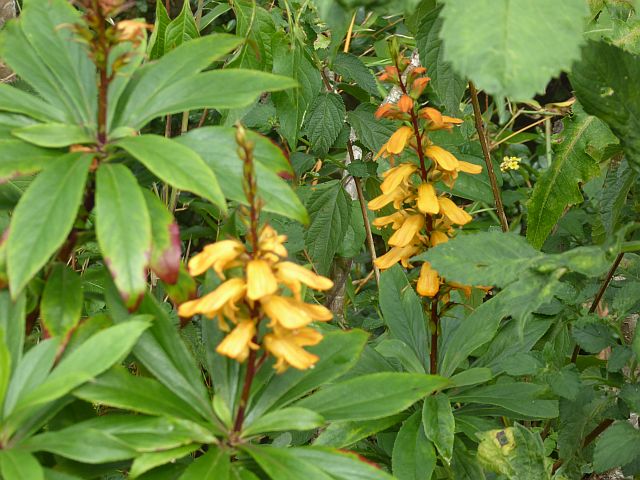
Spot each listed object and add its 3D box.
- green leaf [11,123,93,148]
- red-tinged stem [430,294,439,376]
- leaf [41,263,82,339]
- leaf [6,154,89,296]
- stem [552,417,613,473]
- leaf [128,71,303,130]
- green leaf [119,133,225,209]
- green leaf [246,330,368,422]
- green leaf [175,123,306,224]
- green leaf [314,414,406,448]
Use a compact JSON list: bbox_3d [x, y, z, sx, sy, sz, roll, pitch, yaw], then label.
[{"bbox_3d":[-0.170,-0.066,1.585,0.059,0.015,0.019,7,30,-31],"label":"green leaf"},{"bbox_3d":[0.080,0.066,1.750,0.005,0.060,0.005,-1,19,0],"label":"red-tinged stem"},{"bbox_3d":[-0.147,0.034,1.420,0.024,0.009,0.044,0,63,0],"label":"leaf"},{"bbox_3d":[-0.170,-0.010,1.580,0.033,0.020,0.109,16,66,25],"label":"leaf"},{"bbox_3d":[0.196,0.153,1.855,0.058,0.006,0.006,-39,0,-10],"label":"stem"},{"bbox_3d":[-0.057,-0.073,1.330,0.094,0.012,0.031,-11,44,-12],"label":"leaf"},{"bbox_3d":[-0.095,-0.041,1.585,0.089,0.020,0.029,30,47,20],"label":"green leaf"},{"bbox_3d":[-0.009,0.086,1.545,0.107,0.020,0.028,-36,47,-28],"label":"green leaf"},{"bbox_3d":[-0.045,-0.035,1.370,0.084,0.013,0.036,29,49,0],"label":"green leaf"},{"bbox_3d":[0.034,0.145,1.900,0.091,0.018,0.027,-17,47,-26],"label":"green leaf"}]

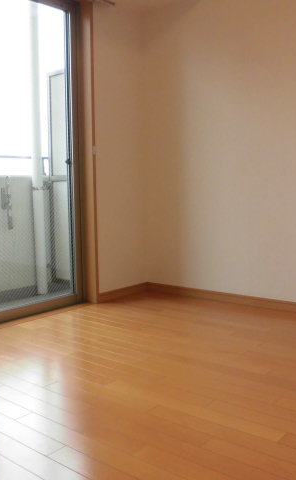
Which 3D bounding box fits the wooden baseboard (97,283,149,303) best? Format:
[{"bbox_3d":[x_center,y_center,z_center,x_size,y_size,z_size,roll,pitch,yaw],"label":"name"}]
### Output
[{"bbox_3d":[-0.175,0.383,3.550,0.018,0.067,0.540,4,7,40],"label":"wooden baseboard"}]

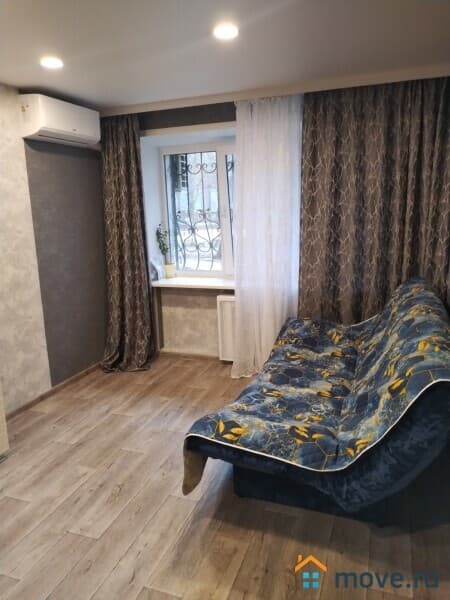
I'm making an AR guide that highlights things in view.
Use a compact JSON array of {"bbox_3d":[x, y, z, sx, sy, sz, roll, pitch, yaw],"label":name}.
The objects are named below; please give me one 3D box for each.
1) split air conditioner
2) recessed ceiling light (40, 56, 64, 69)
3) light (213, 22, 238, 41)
[{"bbox_3d":[-1.289,-1.417,3.617,0.200,0.296,0.705,2,12,20],"label":"split air conditioner"},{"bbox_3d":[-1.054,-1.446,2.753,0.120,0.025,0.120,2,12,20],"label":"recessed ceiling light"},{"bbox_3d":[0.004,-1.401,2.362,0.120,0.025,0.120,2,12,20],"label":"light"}]

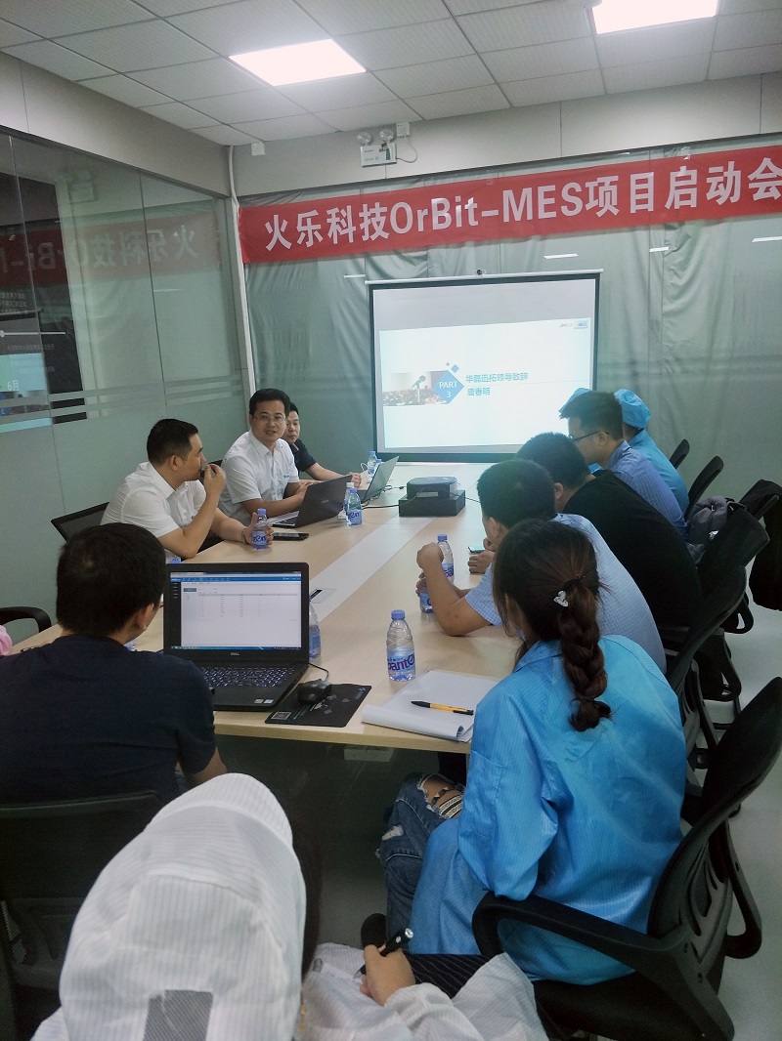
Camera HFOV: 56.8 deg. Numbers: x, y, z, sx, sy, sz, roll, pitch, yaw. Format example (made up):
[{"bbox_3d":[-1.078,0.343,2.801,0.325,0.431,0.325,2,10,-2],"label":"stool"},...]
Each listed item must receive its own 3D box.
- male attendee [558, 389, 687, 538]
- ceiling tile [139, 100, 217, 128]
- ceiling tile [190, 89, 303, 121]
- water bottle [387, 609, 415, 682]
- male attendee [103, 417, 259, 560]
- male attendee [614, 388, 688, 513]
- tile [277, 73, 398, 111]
[{"bbox_3d":[0.783,0.139,2.826,0.700,1.270,0.520,8,18,35],"label":"male attendee"},{"bbox_3d":[-1.361,-2.684,4.781,0.330,0.015,0.580,3,15,19],"label":"ceiling tile"},{"bbox_3d":[-0.899,-2.633,4.600,0.600,0.020,0.585,3,16,18],"label":"ceiling tile"},{"bbox_3d":[0.021,0.274,1.614,0.064,0.162,0.064,-2,14,0],"label":"water bottle"},{"bbox_3d":[-0.853,0.193,3.113,0.750,1.280,0.550,1,15,13],"label":"male attendee"},{"bbox_3d":[0.947,0.022,3.284,0.700,1.260,0.500,8,17,33],"label":"male attendee"},{"bbox_3d":[-0.327,-2.643,4.450,0.610,0.020,0.562,2,15,18],"label":"tile"}]

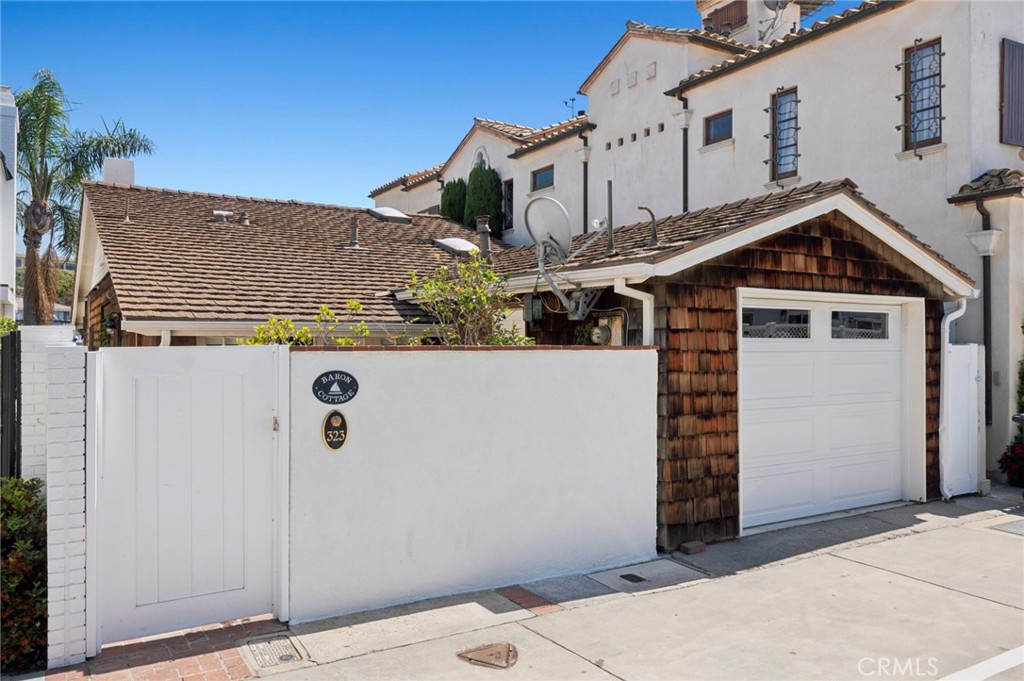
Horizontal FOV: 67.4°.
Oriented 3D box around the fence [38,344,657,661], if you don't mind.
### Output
[{"bbox_3d":[-0.673,0.858,5.055,4.088,1.645,0.220,0,0,-31],"label":"fence"}]

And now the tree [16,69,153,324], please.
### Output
[{"bbox_3d":[-10.445,-2.195,17.000,4.600,7.750,4.600,0,0,-31],"label":"tree"}]

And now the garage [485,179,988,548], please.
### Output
[{"bbox_3d":[1.505,0.110,9.474,4.524,3.163,5.849,0,0,-31],"label":"garage"}]

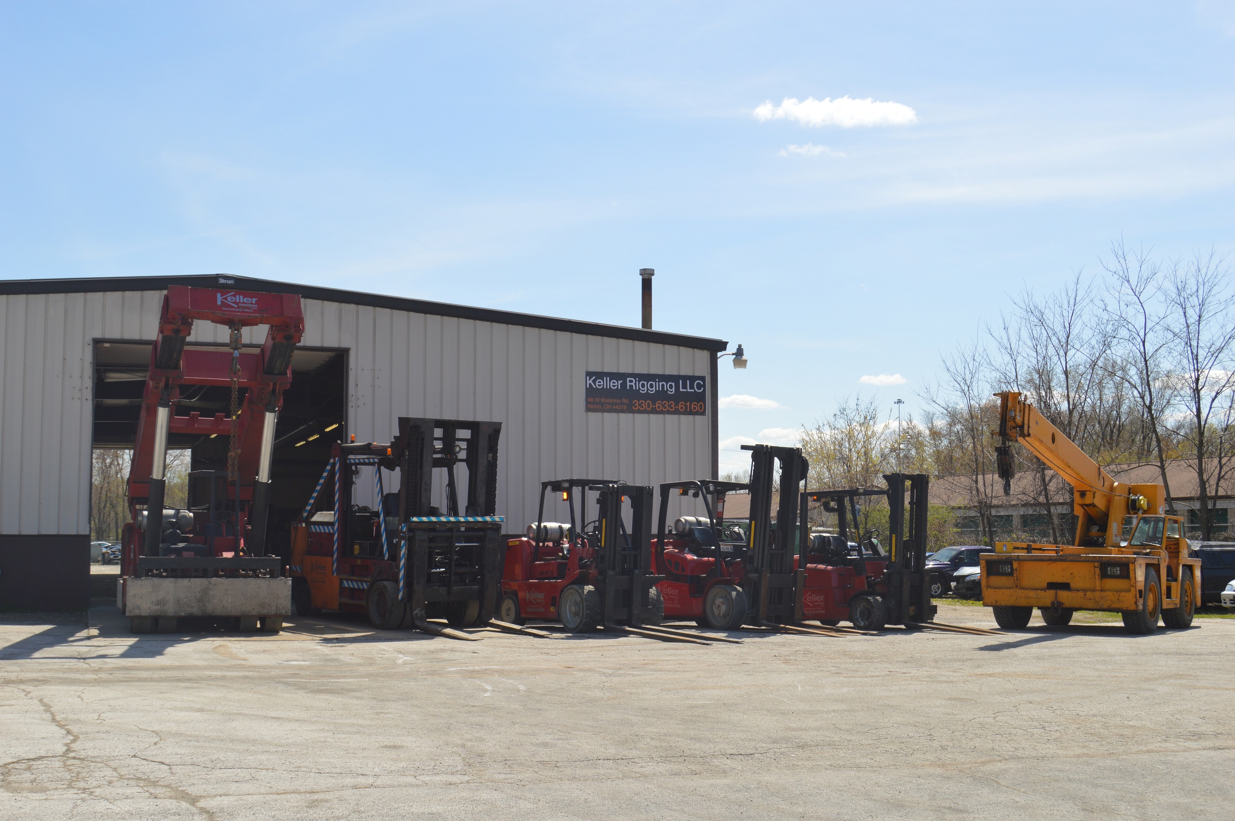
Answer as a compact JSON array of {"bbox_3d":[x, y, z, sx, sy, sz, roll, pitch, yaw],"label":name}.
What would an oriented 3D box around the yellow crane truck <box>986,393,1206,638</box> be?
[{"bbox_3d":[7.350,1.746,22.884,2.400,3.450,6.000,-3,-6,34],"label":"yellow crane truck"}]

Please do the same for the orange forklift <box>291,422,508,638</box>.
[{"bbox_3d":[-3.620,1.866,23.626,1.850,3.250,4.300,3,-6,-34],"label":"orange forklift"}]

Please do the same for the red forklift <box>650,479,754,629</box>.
[{"bbox_3d":[1.630,2.374,23.886,1.450,2.320,3.000,3,-6,-33],"label":"red forklift"}]

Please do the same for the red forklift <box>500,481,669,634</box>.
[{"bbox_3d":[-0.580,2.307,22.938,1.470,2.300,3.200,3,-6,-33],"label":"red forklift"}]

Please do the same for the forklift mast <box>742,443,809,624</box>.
[{"bbox_3d":[2.410,1.957,22.766,1.200,2.870,0.700,3,-6,-33],"label":"forklift mast"}]

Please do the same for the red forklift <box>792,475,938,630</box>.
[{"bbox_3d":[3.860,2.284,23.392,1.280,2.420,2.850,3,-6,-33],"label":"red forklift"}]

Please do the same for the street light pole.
[{"bbox_3d":[61.800,12.544,316.029,2.200,30.500,2.200,1,-5,-11],"label":"street light pole"}]

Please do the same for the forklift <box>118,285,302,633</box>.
[{"bbox_3d":[-7.000,0.935,24.204,2.440,5.200,4.900,2,-5,-20],"label":"forklift"}]

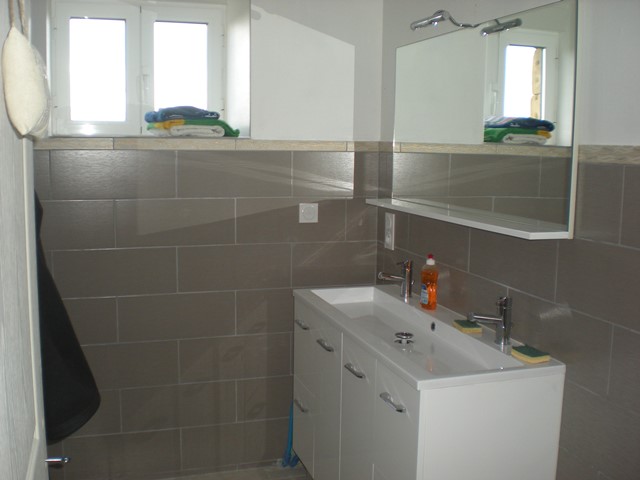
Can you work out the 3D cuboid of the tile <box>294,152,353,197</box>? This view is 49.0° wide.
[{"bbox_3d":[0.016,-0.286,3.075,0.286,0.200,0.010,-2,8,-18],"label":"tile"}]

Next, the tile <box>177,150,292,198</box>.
[{"bbox_3d":[-0.353,-0.275,2.954,0.491,0.200,0.010,-2,8,-18],"label":"tile"}]

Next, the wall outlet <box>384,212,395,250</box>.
[{"bbox_3d":[0.301,-0.036,3.049,0.012,0.153,0.083,-2,8,-18],"label":"wall outlet"}]

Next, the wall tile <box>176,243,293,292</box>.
[{"bbox_3d":[-0.369,0.121,3.088,0.500,0.200,0.010,-2,7,-17],"label":"wall tile"}]

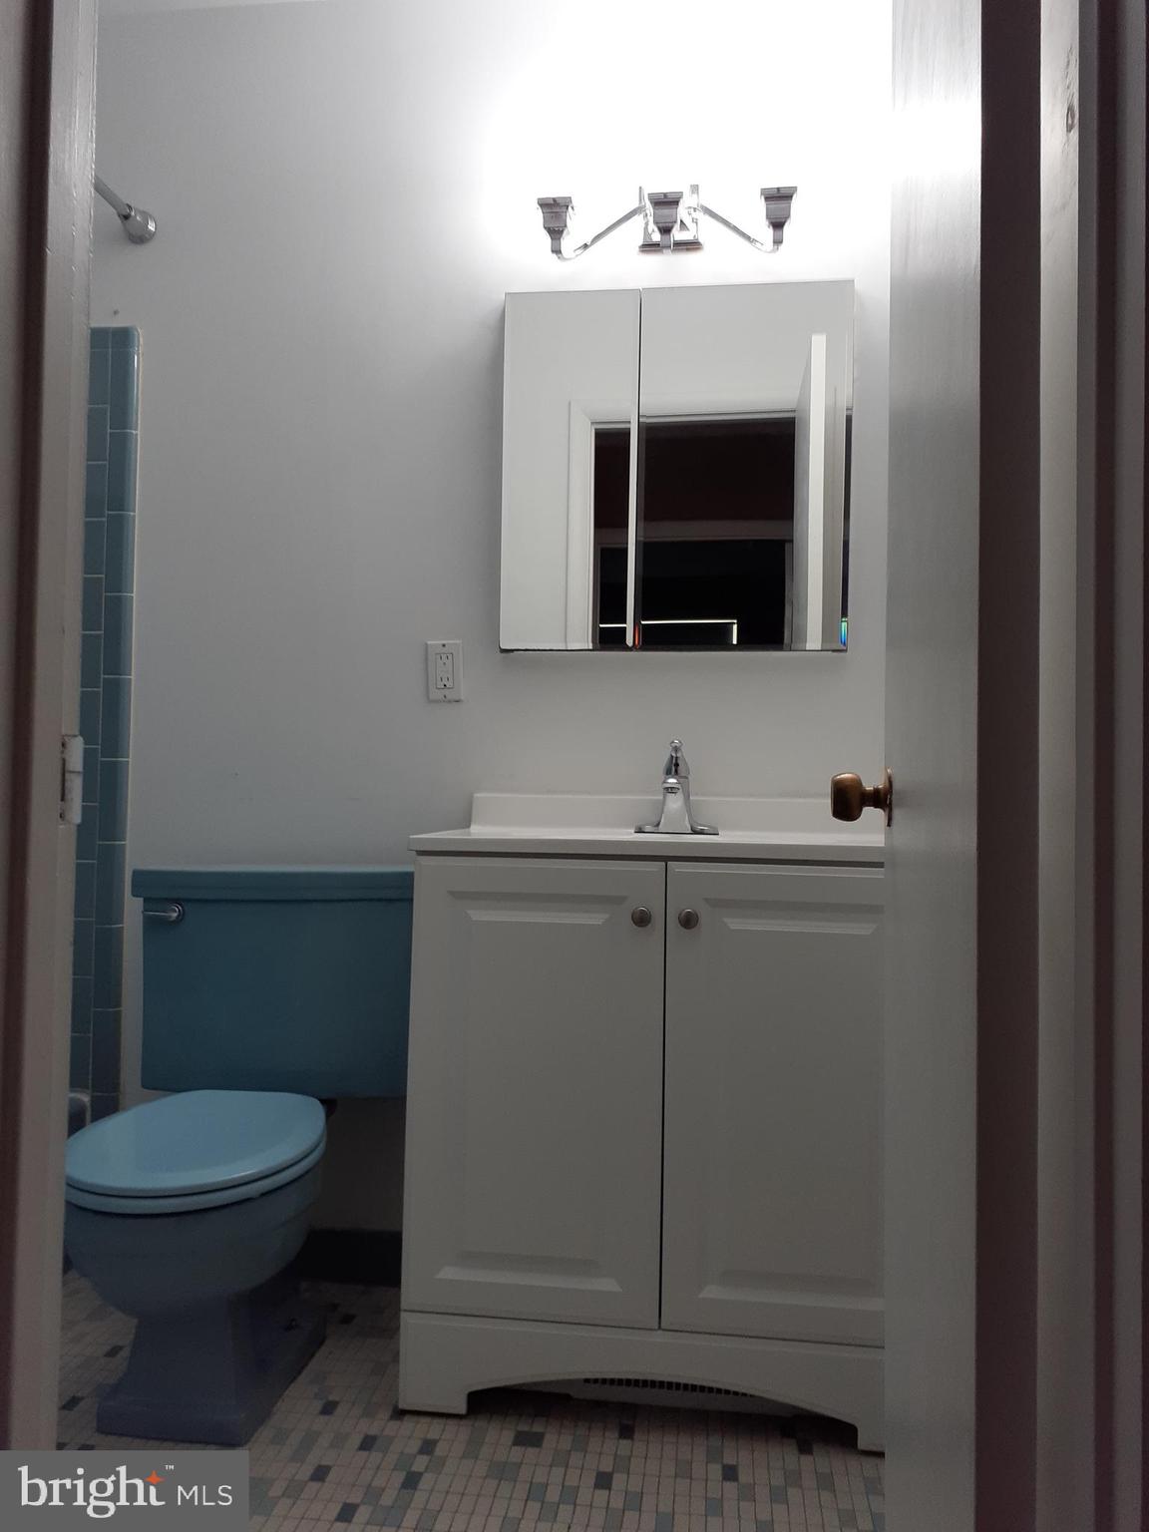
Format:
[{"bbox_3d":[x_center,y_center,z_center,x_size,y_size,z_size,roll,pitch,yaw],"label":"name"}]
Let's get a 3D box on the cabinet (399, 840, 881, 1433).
[{"bbox_3d":[0.160,0.555,1.983,0.775,0.858,0.447,1,-2,8],"label":"cabinet"}]

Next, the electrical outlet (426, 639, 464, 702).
[{"bbox_3d":[-0.248,-0.181,2.291,0.070,0.114,0.008,1,-2,8],"label":"electrical outlet"}]

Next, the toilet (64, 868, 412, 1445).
[{"bbox_3d":[-0.542,0.576,1.906,0.556,0.786,0.753,1,-2,8],"label":"toilet"}]

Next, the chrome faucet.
[{"bbox_3d":[0.179,0.037,2.087,0.148,0.167,0.155,1,-2,8],"label":"chrome faucet"}]

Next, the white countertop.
[{"bbox_3d":[0.168,0.097,1.996,0.781,0.092,0.463,1,-2,8],"label":"white countertop"}]

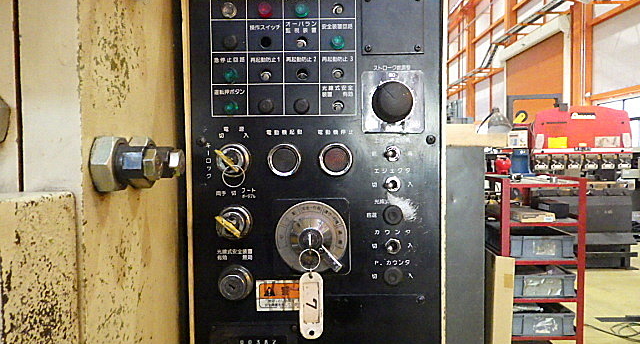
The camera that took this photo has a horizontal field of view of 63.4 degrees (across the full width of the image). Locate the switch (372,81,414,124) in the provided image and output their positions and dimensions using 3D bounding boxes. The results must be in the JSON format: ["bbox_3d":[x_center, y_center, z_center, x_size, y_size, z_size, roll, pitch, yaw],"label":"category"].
[{"bbox_3d":[0.075,-0.071,0.515,0.041,0.041,0.023,0,2,0],"label":"switch"}]

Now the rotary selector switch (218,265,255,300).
[{"bbox_3d":[-0.086,0.114,0.522,0.035,0.035,0.025,0,2,0],"label":"rotary selector switch"}]

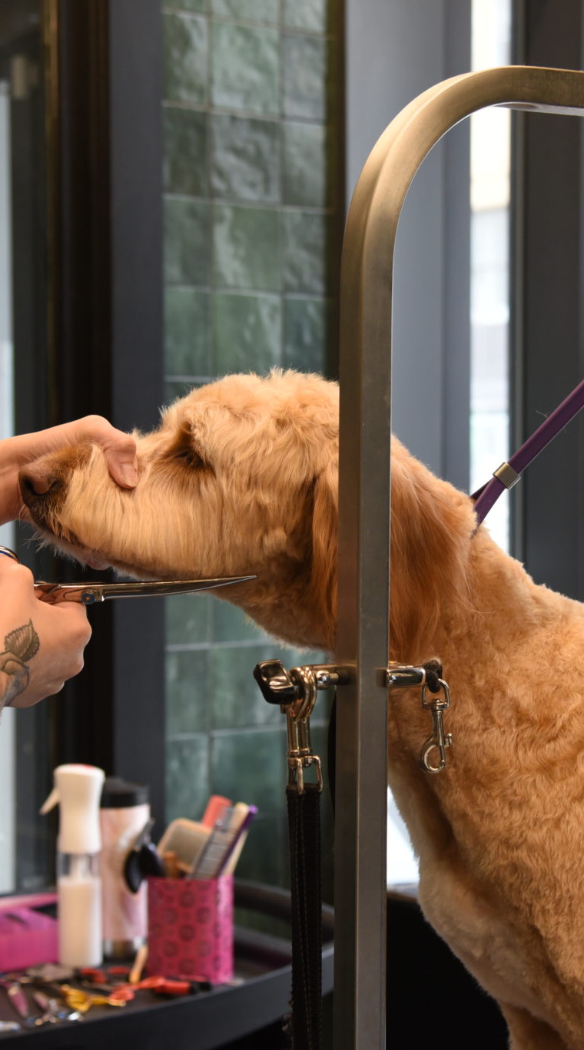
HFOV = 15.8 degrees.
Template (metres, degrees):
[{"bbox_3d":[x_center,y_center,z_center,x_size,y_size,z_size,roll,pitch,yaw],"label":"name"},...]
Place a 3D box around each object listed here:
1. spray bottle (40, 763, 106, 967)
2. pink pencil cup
[{"bbox_3d":[-0.259,0.404,2.496,0.074,0.234,0.053,0,2,0],"label":"spray bottle"},{"bbox_3d":[-0.119,0.463,2.446,0.084,0.119,0.084,1,2,13],"label":"pink pencil cup"}]

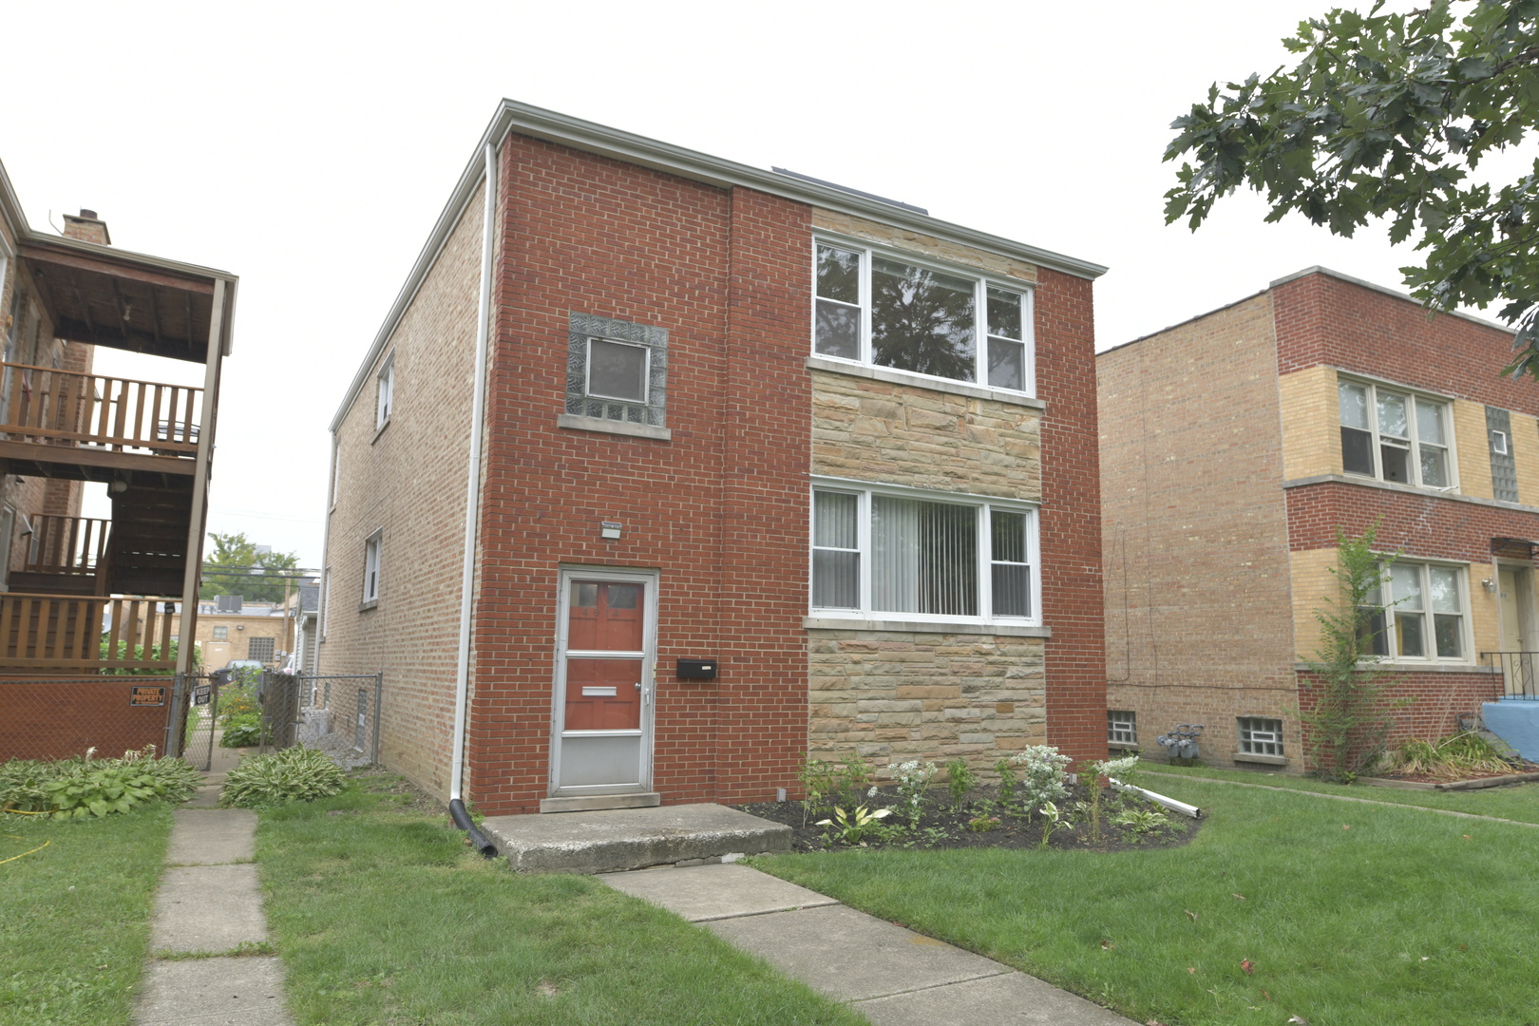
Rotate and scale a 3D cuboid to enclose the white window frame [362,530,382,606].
[{"bbox_3d":[-6.089,0.860,15.955,0.120,1.060,1.720,5,-10,-28],"label":"white window frame"}]

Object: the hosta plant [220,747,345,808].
[{"bbox_3d":[-4.967,2.681,10.503,1.150,0.520,1.100,6,-10,-28],"label":"hosta plant"}]

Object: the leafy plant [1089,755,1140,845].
[{"bbox_3d":[3.270,2.722,9.790,0.500,0.760,0.480,6,-10,-28],"label":"leafy plant"}]

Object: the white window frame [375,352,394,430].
[{"bbox_3d":[-6.049,-1.889,16.370,0.120,1.060,1.720,5,-10,-28],"label":"white window frame"}]

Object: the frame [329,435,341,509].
[{"bbox_3d":[-9.295,-0.816,22.236,0.120,1.500,1.050,5,-10,-28],"label":"frame"}]

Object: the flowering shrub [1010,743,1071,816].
[{"bbox_3d":[2.685,2.683,10.219,0.600,0.680,0.580,1,-9,0],"label":"flowering shrub"}]

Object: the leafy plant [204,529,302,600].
[{"bbox_3d":[-35.092,5.404,69.377,6.800,8.500,6.500,6,-10,-28],"label":"leafy plant"}]

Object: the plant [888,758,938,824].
[{"bbox_3d":[1.301,2.602,9.481,0.450,0.590,0.420,1,-9,0],"label":"plant"}]

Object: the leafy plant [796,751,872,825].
[{"bbox_3d":[0.624,2.580,9.636,0.750,0.590,0.650,6,-10,-28],"label":"leafy plant"}]

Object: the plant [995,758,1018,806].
[{"bbox_3d":[2.490,2.826,10.782,0.260,0.470,0.260,1,-9,0],"label":"plant"}]

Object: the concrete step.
[{"bbox_3d":[-1.181,2.734,8.686,2.300,0.230,1.600,6,-10,-28],"label":"concrete step"}]

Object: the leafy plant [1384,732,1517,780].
[{"bbox_3d":[10.093,3.562,15.157,2.200,0.530,1.150,6,-10,-28],"label":"leafy plant"}]

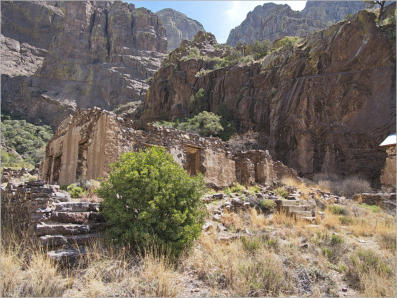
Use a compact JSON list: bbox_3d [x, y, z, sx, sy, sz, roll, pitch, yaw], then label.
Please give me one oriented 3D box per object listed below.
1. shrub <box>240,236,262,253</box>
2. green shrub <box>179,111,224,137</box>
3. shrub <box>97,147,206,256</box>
[{"bbox_3d":[1.040,1.873,5.400,0.420,0.320,0.380,0,-4,0],"label":"shrub"},{"bbox_3d":[0.251,-1.963,23.000,3.800,2.700,3.400,0,-4,0],"label":"green shrub"},{"bbox_3d":[-0.922,1.030,5.400,2.100,2.100,1.950,0,-4,0],"label":"shrub"}]

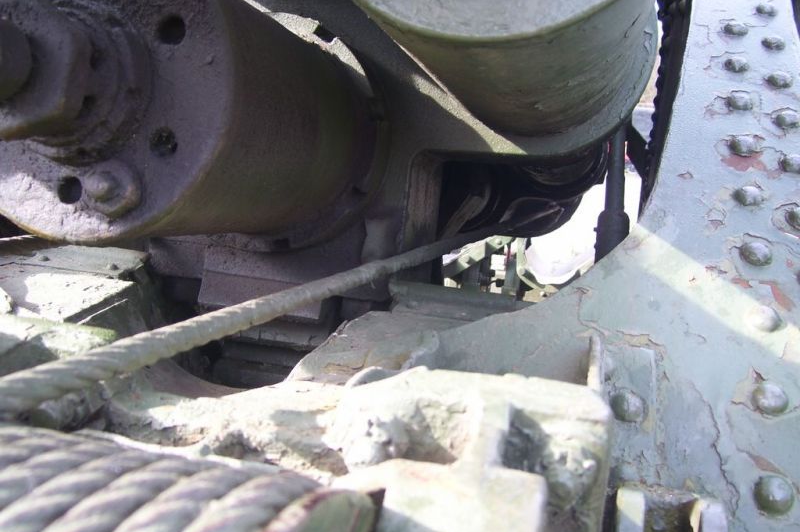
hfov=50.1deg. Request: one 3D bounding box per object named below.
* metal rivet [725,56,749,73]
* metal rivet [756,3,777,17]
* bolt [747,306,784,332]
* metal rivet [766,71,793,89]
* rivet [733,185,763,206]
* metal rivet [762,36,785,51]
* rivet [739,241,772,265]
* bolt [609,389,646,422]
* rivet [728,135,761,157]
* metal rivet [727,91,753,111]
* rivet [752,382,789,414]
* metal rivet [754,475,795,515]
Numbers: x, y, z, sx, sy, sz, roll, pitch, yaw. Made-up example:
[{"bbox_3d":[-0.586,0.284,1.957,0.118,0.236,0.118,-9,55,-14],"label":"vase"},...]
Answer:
[{"bbox_3d":[0.469,-0.281,1.187,0.033,0.013,0.033,3,43,16],"label":"metal rivet"},{"bbox_3d":[0.552,-0.387,1.286,0.030,0.012,0.030,3,43,16],"label":"metal rivet"},{"bbox_3d":[0.361,0.050,0.842,0.031,0.012,0.031,3,43,16],"label":"bolt"},{"bbox_3d":[0.509,-0.251,1.144,0.032,0.013,0.032,3,43,16],"label":"metal rivet"},{"bbox_3d":[0.400,-0.083,0.981,0.033,0.013,0.033,3,43,16],"label":"rivet"},{"bbox_3d":[0.531,-0.317,1.213,0.032,0.013,0.032,3,43,16],"label":"metal rivet"},{"bbox_3d":[0.380,-0.015,0.909,0.033,0.013,0.033,3,43,16],"label":"rivet"},{"bbox_3d":[0.208,0.125,0.777,0.033,0.013,0.033,3,43,16],"label":"bolt"},{"bbox_3d":[0.424,-0.150,1.049,0.034,0.014,0.034,3,43,16],"label":"rivet"},{"bbox_3d":[0.446,-0.218,1.122,0.033,0.013,0.033,3,43,16],"label":"metal rivet"},{"bbox_3d":[0.335,0.118,0.771,0.032,0.013,0.032,3,43,16],"label":"rivet"},{"bbox_3d":[0.308,0.186,0.702,0.032,0.013,0.032,3,43,16],"label":"metal rivet"}]

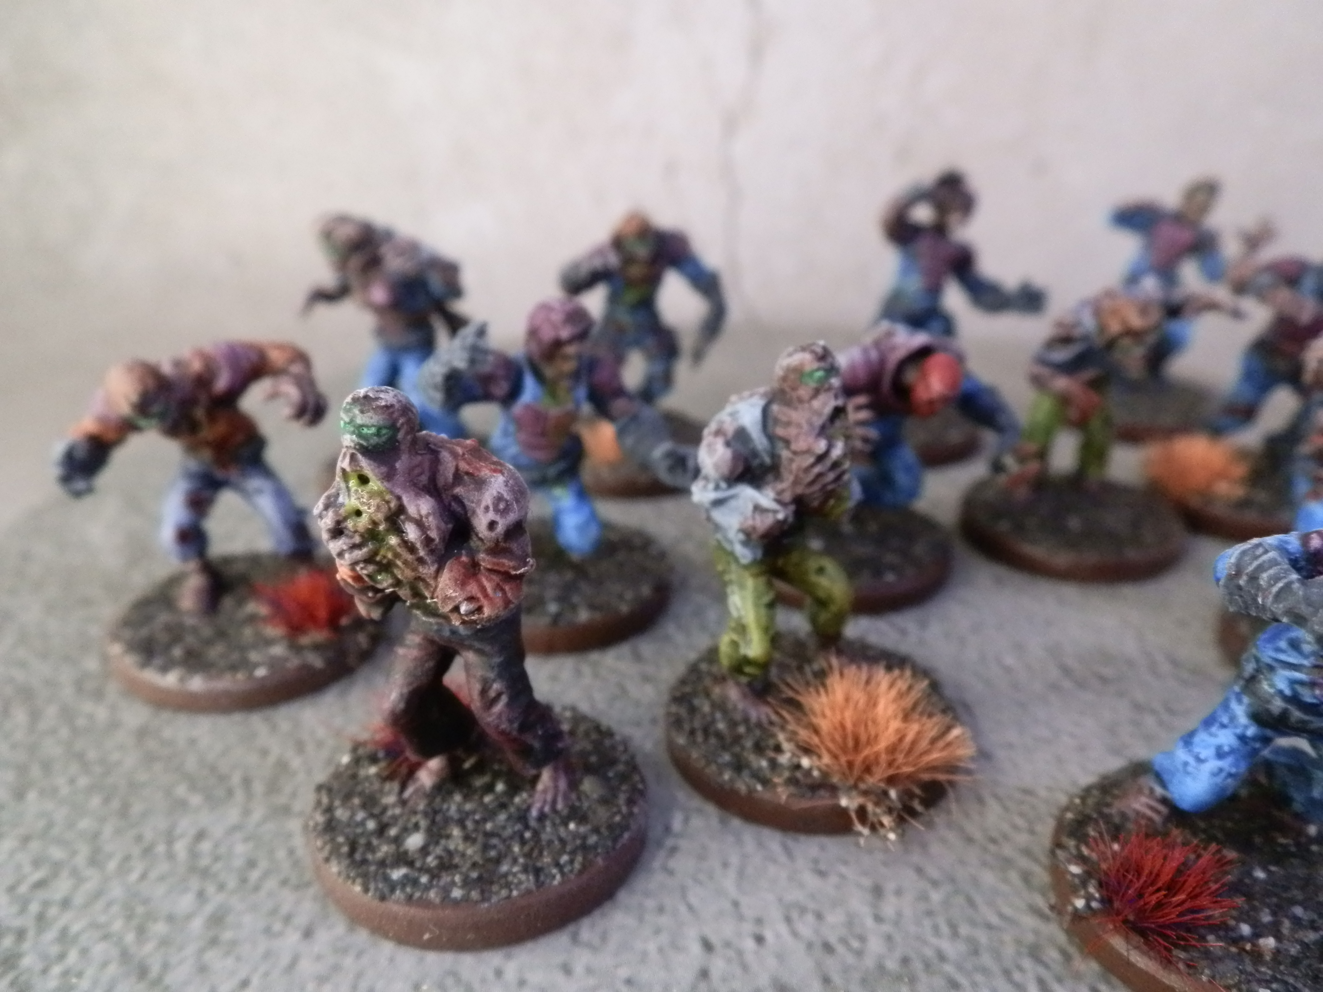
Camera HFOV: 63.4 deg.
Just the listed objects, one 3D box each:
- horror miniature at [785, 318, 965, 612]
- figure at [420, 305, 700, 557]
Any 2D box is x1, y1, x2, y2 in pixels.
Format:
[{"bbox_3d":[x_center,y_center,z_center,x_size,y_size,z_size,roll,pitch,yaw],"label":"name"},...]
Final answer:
[{"bbox_3d":[0.020,-0.006,0.116,0.026,0.027,0.025,-14,29,-28],"label":"horror miniature"},{"bbox_3d":[-0.011,-0.005,0.105,0.022,0.029,0.018,-14,28,-27],"label":"figure"}]

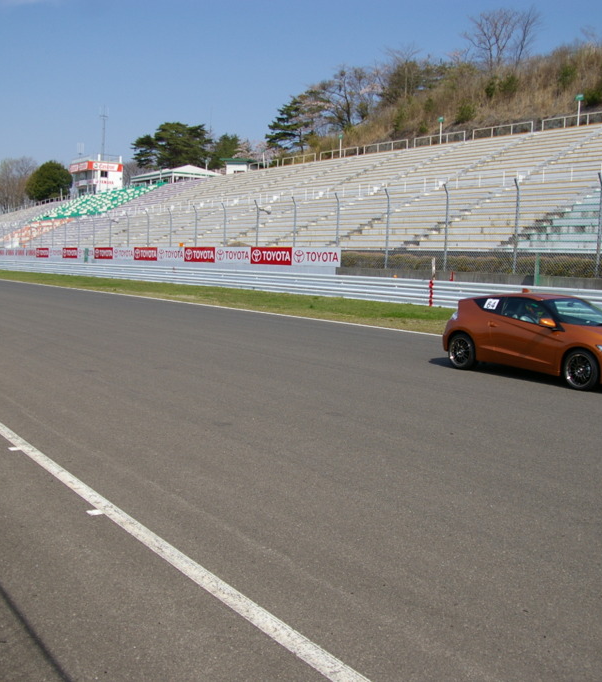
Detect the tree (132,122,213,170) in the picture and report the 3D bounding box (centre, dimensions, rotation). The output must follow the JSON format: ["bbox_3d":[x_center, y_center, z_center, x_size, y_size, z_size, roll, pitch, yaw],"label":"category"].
[{"bbox_3d":[-24.115,-33.576,143.191,15.000,14.000,13.000,0,7,-9],"label":"tree"}]

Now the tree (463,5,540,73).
[{"bbox_3d":[23.104,-34.175,88.721,8.800,8.600,8.000,2,7,14],"label":"tree"}]

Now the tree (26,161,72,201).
[{"bbox_3d":[-58.014,-36.040,176.764,11.200,10.600,10.800,-1,7,-18],"label":"tree"}]

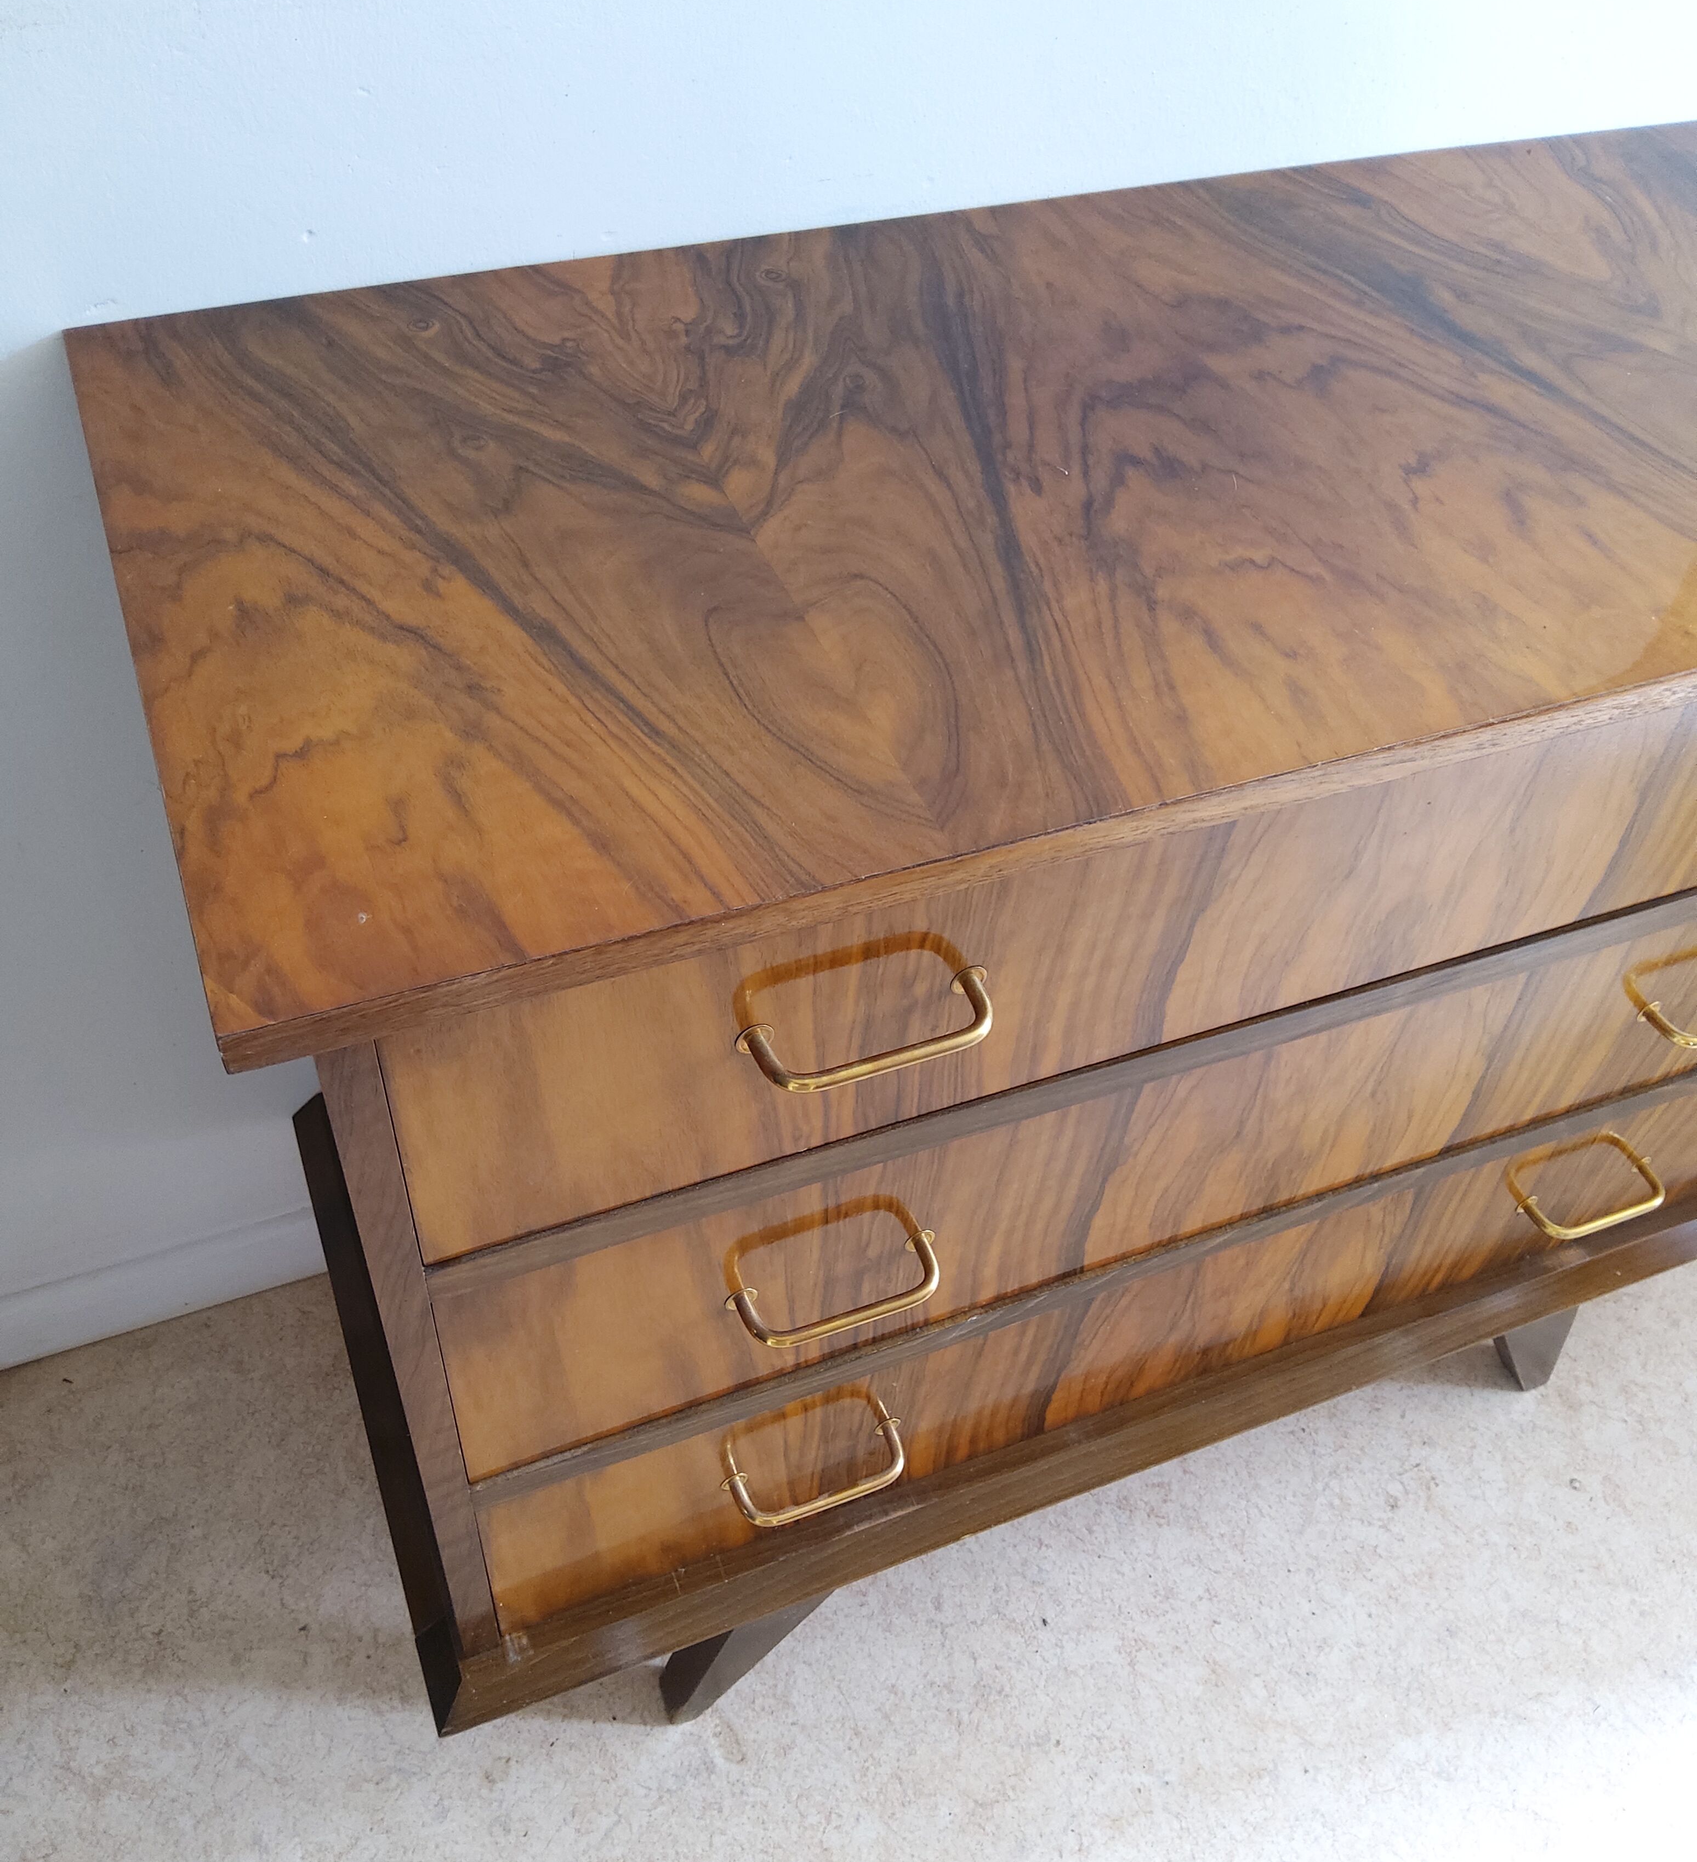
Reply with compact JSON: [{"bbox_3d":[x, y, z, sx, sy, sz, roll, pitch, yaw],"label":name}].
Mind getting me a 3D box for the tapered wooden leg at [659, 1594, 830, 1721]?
[{"bbox_3d":[-0.060,0.464,1.145,0.137,0.170,0.035,-14,50,-18],"label":"tapered wooden leg"}]

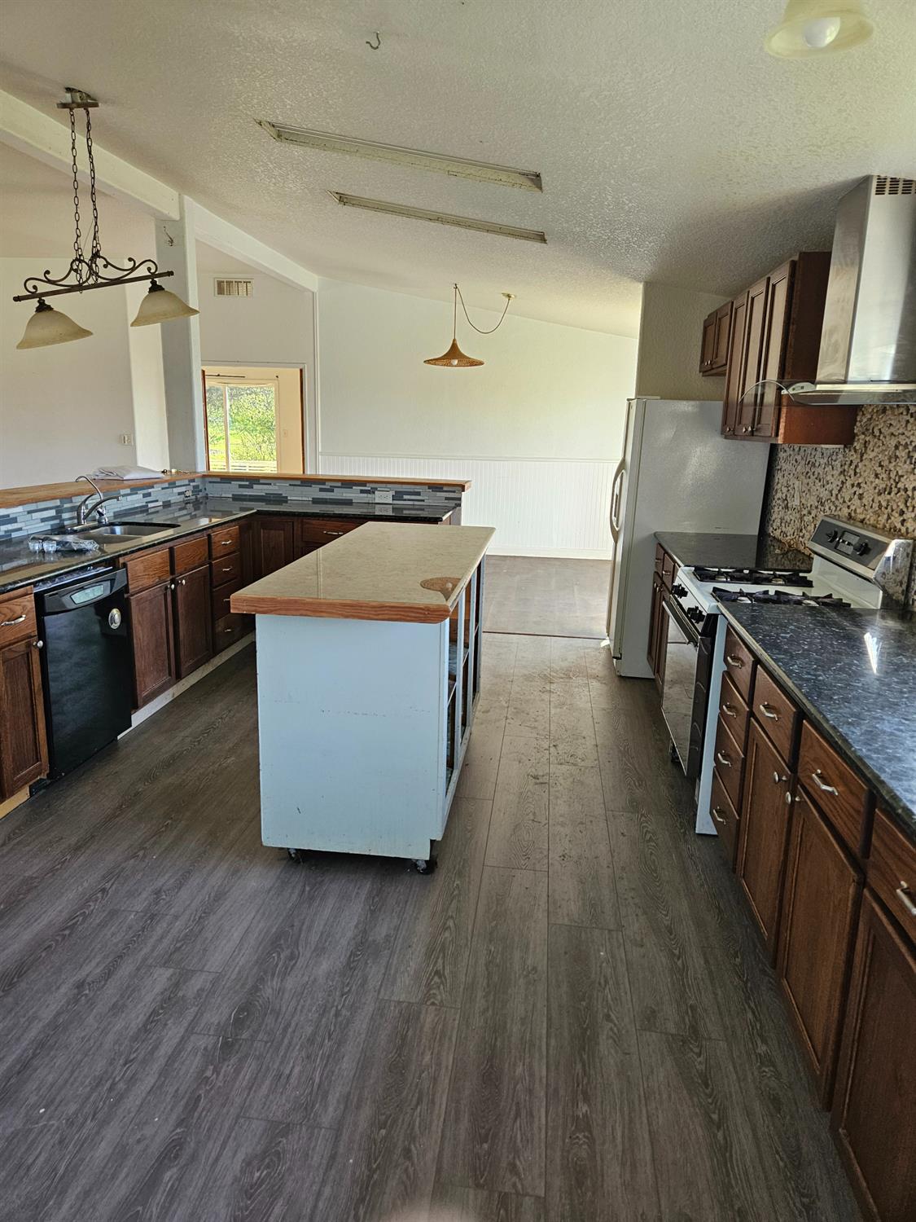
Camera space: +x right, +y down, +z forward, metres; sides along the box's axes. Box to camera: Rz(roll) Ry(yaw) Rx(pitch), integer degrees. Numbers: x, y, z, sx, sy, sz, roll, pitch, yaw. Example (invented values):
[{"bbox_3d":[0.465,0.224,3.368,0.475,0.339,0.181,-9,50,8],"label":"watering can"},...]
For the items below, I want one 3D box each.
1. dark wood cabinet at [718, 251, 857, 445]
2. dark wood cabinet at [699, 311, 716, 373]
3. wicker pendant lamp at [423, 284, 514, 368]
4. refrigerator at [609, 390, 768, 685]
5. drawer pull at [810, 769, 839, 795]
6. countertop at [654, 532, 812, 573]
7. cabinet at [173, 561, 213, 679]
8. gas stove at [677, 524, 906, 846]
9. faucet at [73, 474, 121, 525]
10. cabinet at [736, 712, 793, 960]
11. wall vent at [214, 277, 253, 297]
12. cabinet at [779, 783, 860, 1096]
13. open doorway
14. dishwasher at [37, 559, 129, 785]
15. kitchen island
[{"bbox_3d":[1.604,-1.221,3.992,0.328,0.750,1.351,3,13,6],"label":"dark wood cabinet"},{"bbox_3d":[1.749,-1.686,5.124,0.328,0.351,0.447,3,13,6],"label":"dark wood cabinet"},{"bbox_3d":[0.100,-2.606,7.416,0.825,0.691,0.546,3,13,6],"label":"wicker pendant lamp"},{"bbox_3d":[1.413,-0.486,5.286,0.848,1.691,0.860,3,13,6],"label":"refrigerator"},{"bbox_3d":[0.824,0.388,1.838,0.028,0.020,0.131,3,13,6],"label":"drawer pull"},{"bbox_3d":[1.440,-0.296,4.250,0.678,0.050,1.224,3,13,6],"label":"countertop"},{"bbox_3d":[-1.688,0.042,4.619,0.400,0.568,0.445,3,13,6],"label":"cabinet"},{"bbox_3d":[1.255,0.222,3.363,0.734,1.173,0.757,3,13,6],"label":"gas stove"},{"bbox_3d":[-1.992,-0.606,4.494,0.240,0.267,0.200,3,13,6],"label":"faucet"},{"bbox_3d":[1.190,0.662,2.361,0.596,0.551,0.477,3,13,6],"label":"cabinet"},{"bbox_3d":[-2.515,-3.624,9.101,0.448,0.199,0.030,3,13,6],"label":"wall vent"},{"bbox_3d":[1.021,0.760,1.864,0.400,0.546,0.429,3,13,6],"label":"cabinet"},{"bbox_3d":[-2.370,-1.817,9.569,1.242,2.076,0.129,3,13,6],"label":"open doorway"},{"bbox_3d":[-1.827,0.242,3.461,0.606,0.795,0.601,3,13,6],"label":"dishwasher"},{"bbox_3d":[-0.272,0.219,3.645,0.710,0.970,1.989,3,13,6],"label":"kitchen island"}]

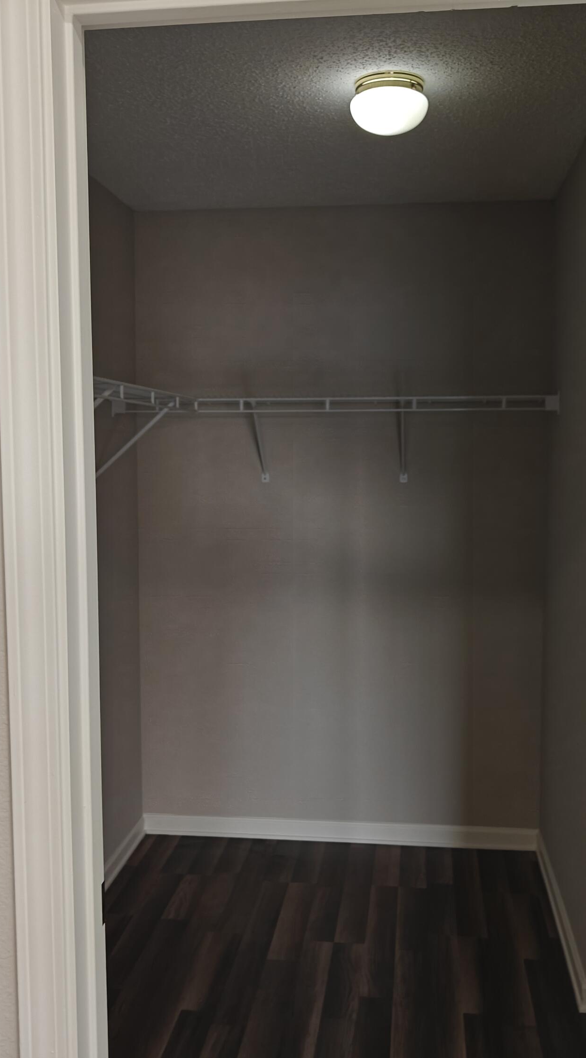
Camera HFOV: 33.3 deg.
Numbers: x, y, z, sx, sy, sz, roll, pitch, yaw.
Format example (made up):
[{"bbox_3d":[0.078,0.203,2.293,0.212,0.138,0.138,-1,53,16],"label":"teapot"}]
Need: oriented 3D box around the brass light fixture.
[{"bbox_3d":[0.238,-1.034,2.417,0.193,0.114,0.193,1,5,8],"label":"brass light fixture"}]

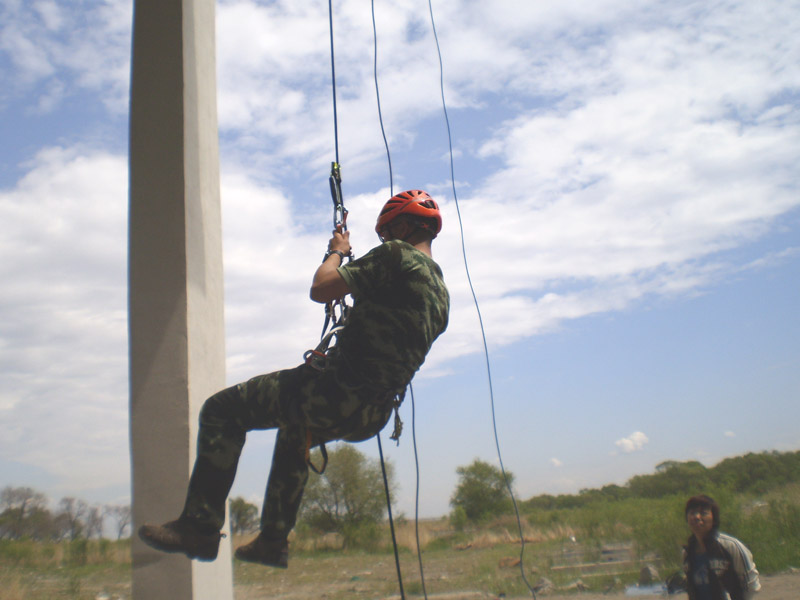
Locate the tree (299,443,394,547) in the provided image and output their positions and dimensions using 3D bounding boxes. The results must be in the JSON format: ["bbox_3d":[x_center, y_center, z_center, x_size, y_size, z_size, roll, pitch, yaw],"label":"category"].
[{"bbox_3d":[-3.305,11.809,50.000,6.000,6.300,5.600,-4,-15,0],"label":"tree"}]

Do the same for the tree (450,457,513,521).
[{"bbox_3d":[8.032,18.775,82.000,6.100,6.300,5.800,-4,-15,0],"label":"tree"}]

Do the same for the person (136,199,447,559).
[{"bbox_3d":[-0.325,0.245,2.900,0.950,1.310,0.570,-11,-16,25],"label":"person"}]

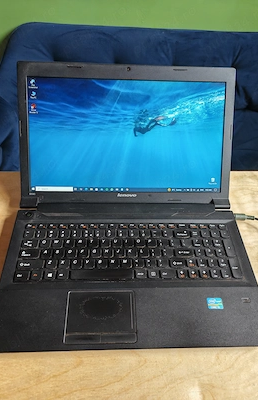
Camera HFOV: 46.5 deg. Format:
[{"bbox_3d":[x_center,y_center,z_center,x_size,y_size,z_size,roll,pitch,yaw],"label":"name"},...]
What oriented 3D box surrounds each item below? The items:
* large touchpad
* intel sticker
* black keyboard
[{"bbox_3d":[-0.038,0.157,0.407,0.093,0.004,0.070,0,50,-4],"label":"large touchpad"},{"bbox_3d":[0.122,0.146,0.425,0.022,0.001,0.017,0,50,-4],"label":"intel sticker"},{"bbox_3d":[0.000,0.080,0.477,0.341,0.008,0.104,0,50,-4],"label":"black keyboard"}]

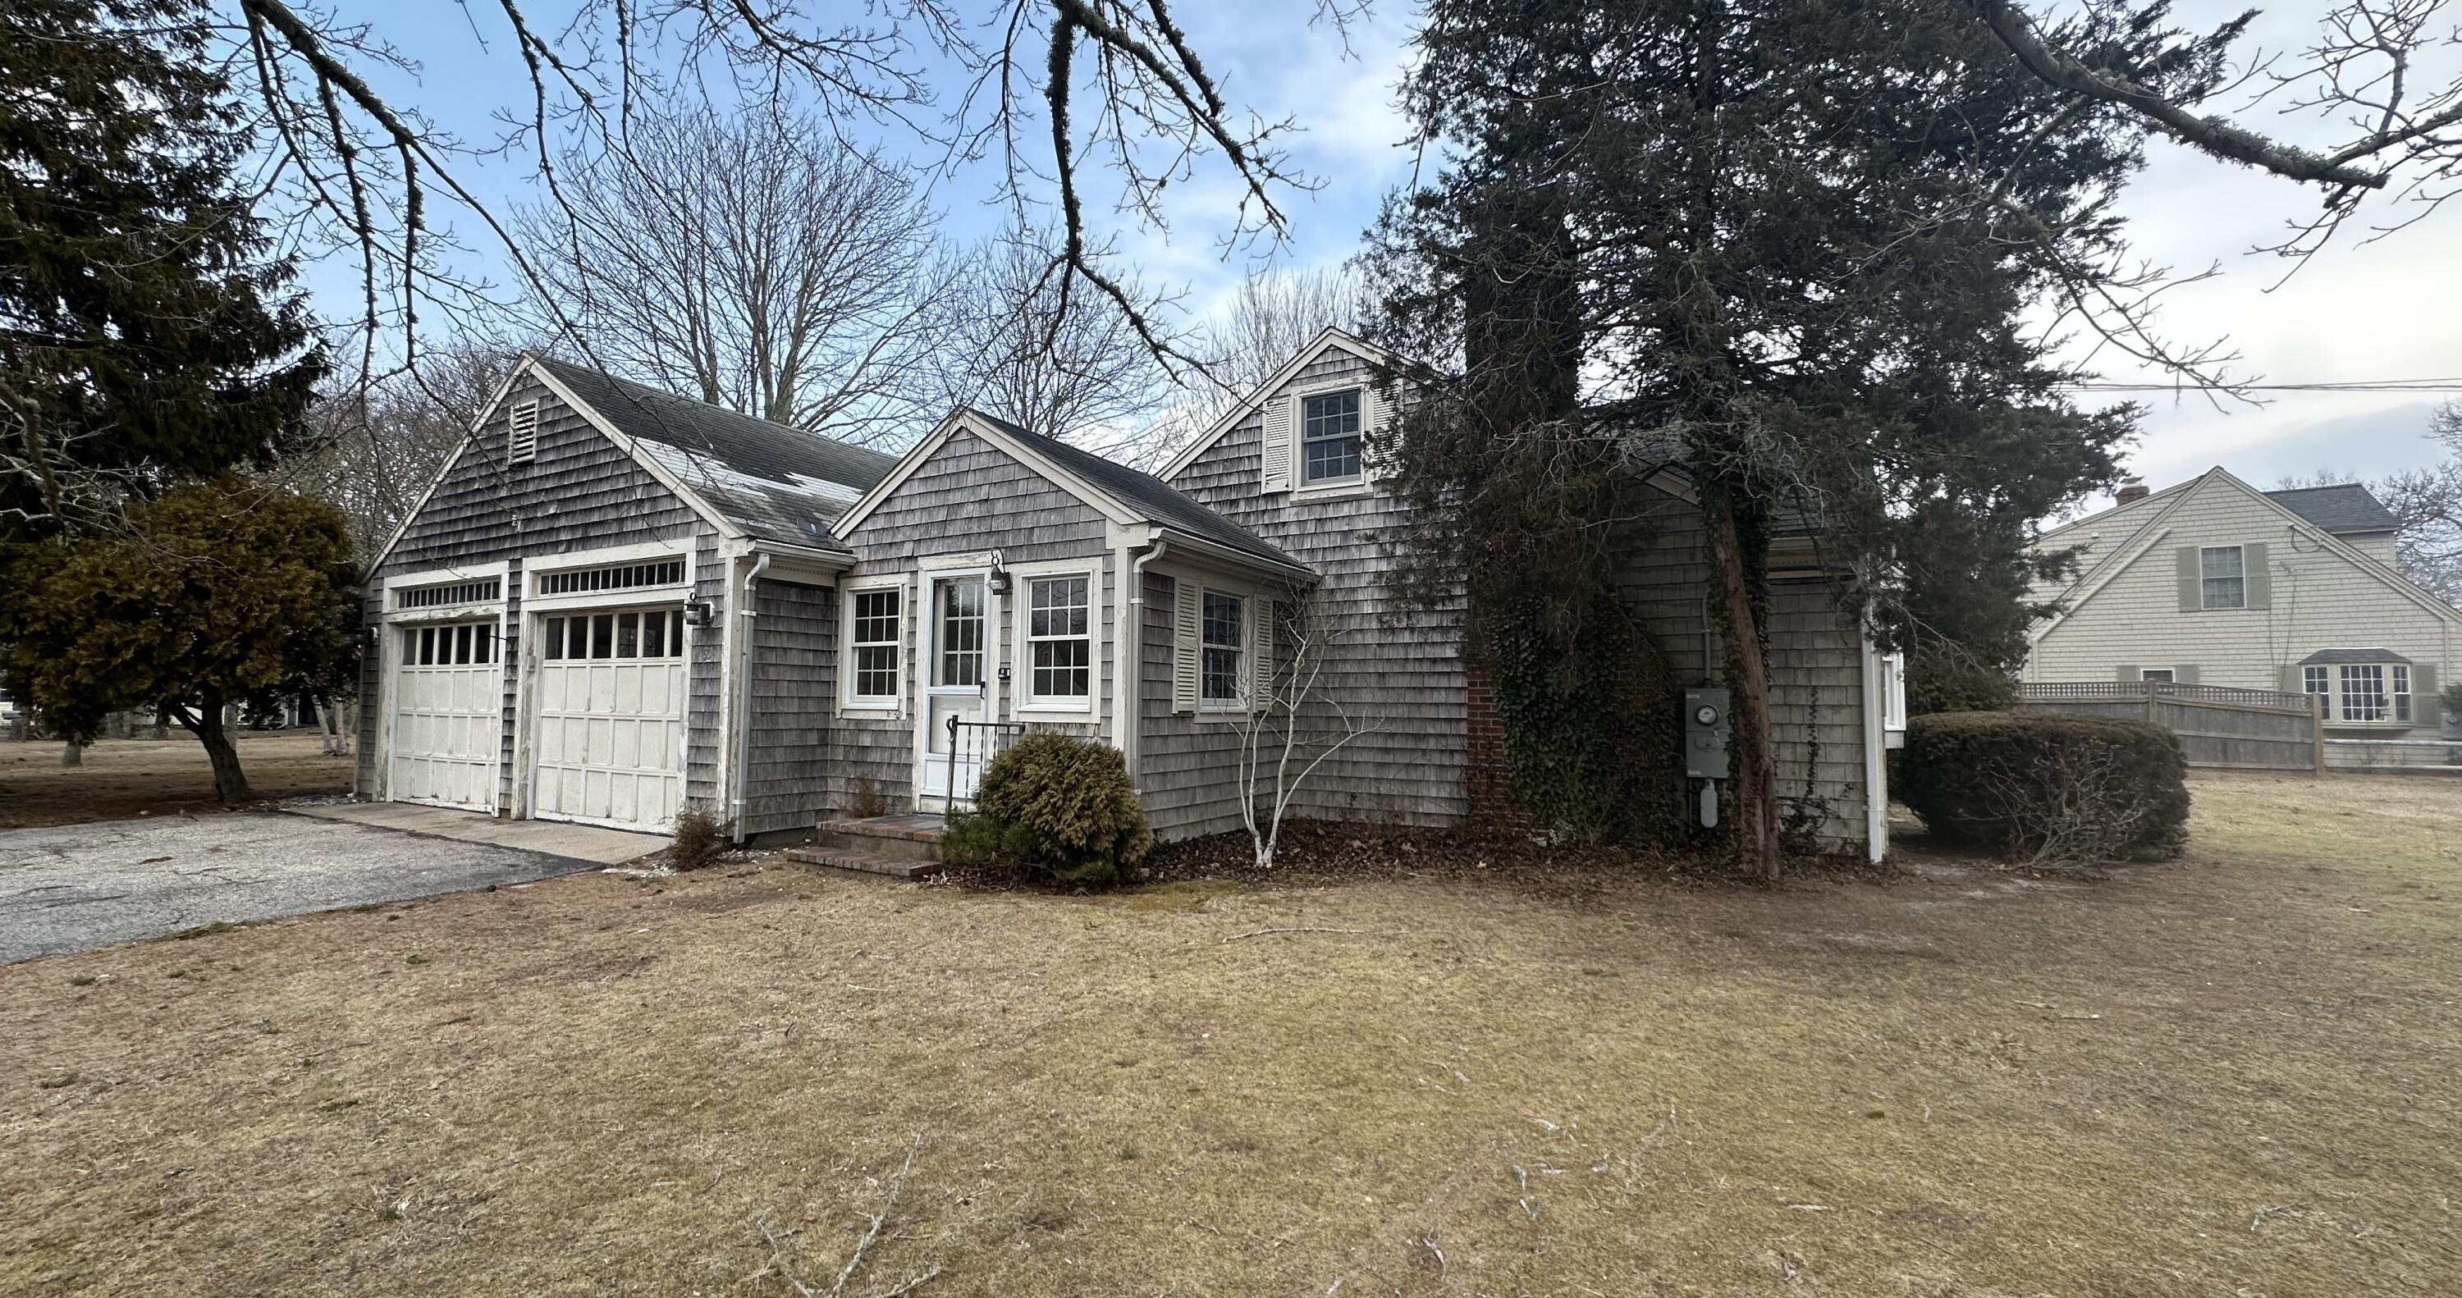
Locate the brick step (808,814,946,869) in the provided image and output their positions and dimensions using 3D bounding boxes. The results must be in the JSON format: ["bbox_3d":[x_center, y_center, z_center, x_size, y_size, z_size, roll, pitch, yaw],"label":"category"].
[{"bbox_3d":[-2.554,1.612,8.474,1.463,0.250,1.071,-2,-4,30],"label":"brick step"}]

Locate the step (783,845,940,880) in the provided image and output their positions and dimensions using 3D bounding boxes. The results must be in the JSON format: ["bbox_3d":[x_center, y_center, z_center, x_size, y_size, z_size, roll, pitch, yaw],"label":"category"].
[{"bbox_3d":[-2.898,1.706,7.868,1.442,0.095,0.371,-2,-4,30],"label":"step"}]

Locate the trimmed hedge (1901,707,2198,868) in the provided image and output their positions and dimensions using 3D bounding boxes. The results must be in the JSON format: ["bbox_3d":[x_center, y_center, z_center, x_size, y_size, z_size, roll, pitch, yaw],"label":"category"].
[{"bbox_3d":[7.440,1.236,9.295,2.050,1.280,1.900,-2,-4,30],"label":"trimmed hedge"}]

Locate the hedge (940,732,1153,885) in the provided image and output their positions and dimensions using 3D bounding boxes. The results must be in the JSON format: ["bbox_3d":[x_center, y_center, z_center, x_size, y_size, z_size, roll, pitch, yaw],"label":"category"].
[{"bbox_3d":[-1.505,1.184,7.652,1.400,1.090,1.200,-2,-4,30],"label":"hedge"}]

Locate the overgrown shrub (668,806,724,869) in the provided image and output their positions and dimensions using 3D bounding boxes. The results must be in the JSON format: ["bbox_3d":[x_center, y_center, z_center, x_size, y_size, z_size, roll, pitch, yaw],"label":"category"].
[{"bbox_3d":[-4.406,1.500,8.210,0.460,0.520,0.440,-2,-4,30],"label":"overgrown shrub"}]

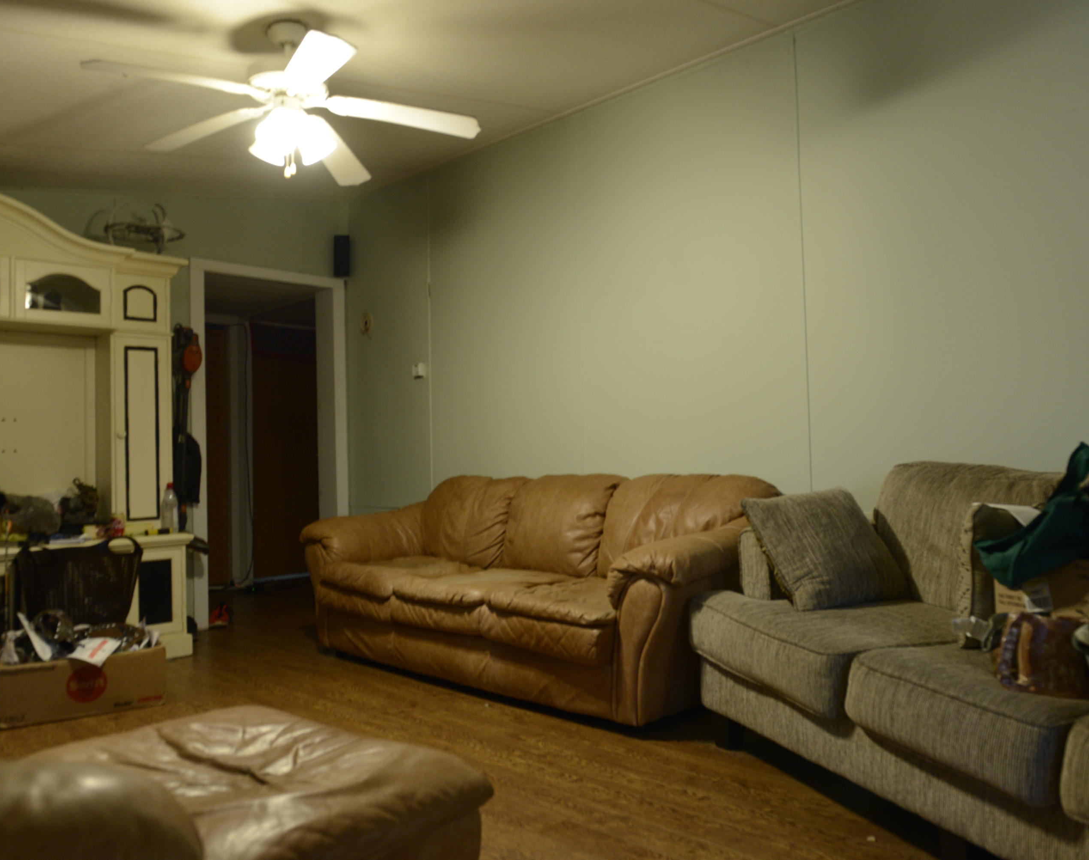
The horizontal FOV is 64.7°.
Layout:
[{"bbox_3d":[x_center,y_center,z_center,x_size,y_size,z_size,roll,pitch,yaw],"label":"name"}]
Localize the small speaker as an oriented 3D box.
[{"bbox_3d":[-1.338,-1.138,5.670,0.105,0.265,0.105,-1,-2,-9],"label":"small speaker"}]

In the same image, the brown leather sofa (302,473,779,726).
[{"bbox_3d":[-0.114,0.635,3.865,2.150,0.860,0.970,-4,-3,42],"label":"brown leather sofa"}]

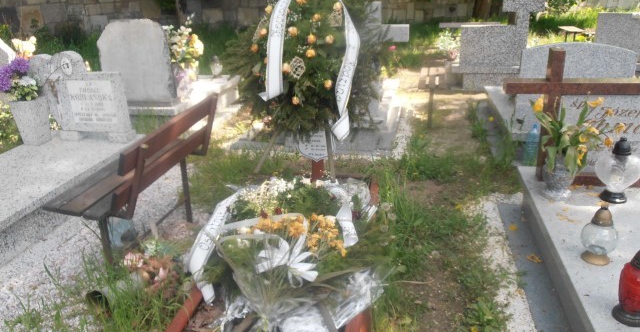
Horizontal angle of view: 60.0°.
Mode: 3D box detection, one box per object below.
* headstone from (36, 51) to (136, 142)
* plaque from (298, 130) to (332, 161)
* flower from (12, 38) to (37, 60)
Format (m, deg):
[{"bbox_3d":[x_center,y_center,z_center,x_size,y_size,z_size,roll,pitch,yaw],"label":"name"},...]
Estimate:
[{"bbox_3d":[-1.844,-0.590,4.543,0.760,0.720,0.280,2,19,8],"label":"headstone"},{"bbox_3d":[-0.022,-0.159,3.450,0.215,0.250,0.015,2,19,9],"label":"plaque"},{"bbox_3d":[-3.037,-1.213,5.700,0.230,0.230,0.200,-1,19,0],"label":"flower"}]

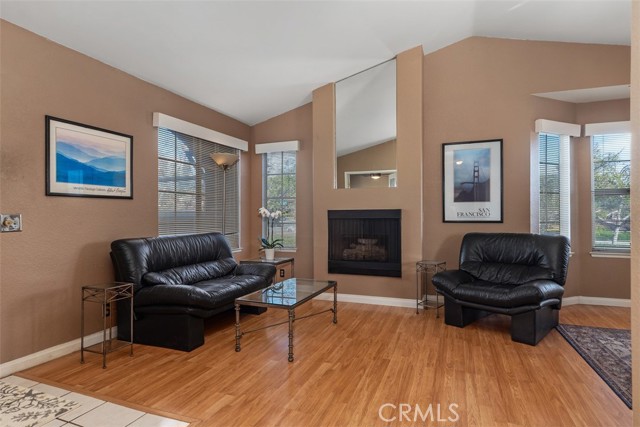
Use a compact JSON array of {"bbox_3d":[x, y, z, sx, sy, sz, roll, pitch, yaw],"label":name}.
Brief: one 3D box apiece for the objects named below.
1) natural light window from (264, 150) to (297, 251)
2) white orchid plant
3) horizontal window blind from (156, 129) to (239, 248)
[{"bbox_3d":[-0.581,-0.181,5.114,0.560,1.394,0.090,0,0,22],"label":"natural light window"},{"bbox_3d":[-0.684,0.208,4.854,0.291,0.594,0.246,0,0,22],"label":"white orchid plant"},{"bbox_3d":[-1.411,-0.198,4.375,0.056,1.400,1.422,0,0,22],"label":"horizontal window blind"}]

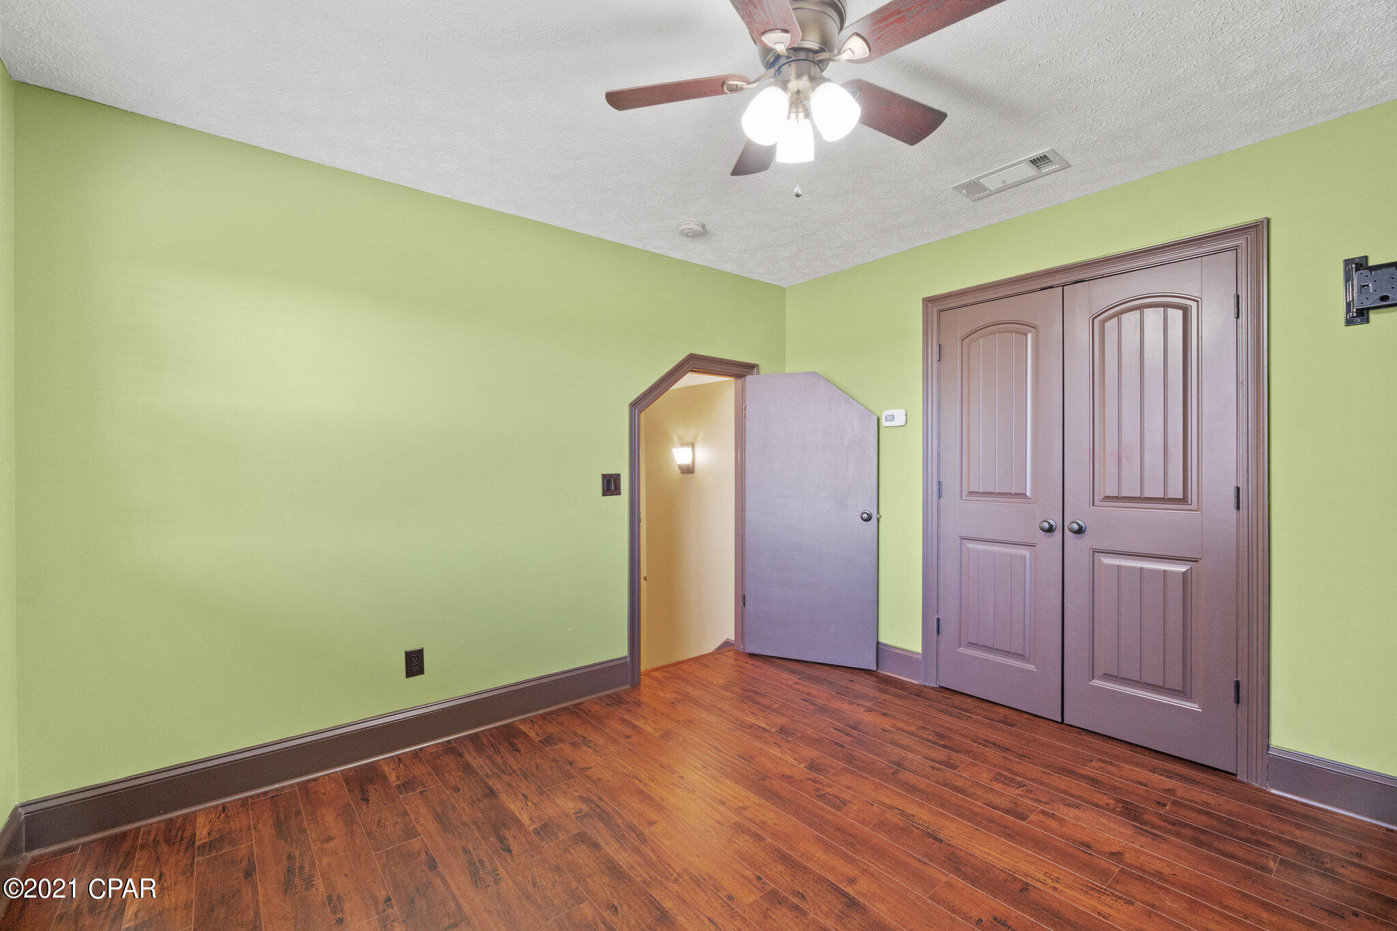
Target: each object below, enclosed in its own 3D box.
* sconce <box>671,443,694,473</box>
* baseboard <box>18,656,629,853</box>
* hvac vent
[{"bbox_3d":[-0.113,-0.049,4.306,0.095,0.228,0.155,0,0,-41],"label":"sconce"},{"bbox_3d":[-1.260,1.143,2.521,2.242,0.175,0.020,0,0,-38],"label":"baseboard"},{"bbox_3d":[1.317,-1.214,2.469,0.208,0.018,0.395,0,0,-38],"label":"hvac vent"}]

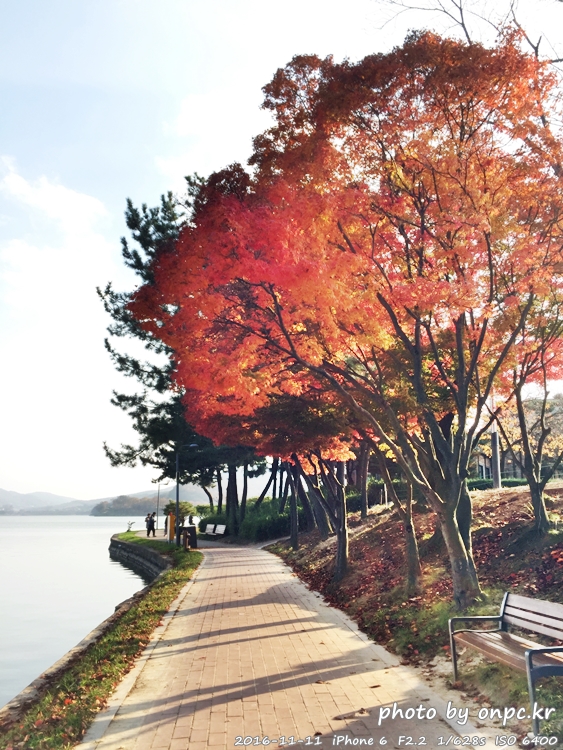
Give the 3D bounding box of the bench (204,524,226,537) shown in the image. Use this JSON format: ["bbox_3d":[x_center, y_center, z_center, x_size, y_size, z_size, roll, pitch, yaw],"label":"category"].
[{"bbox_3d":[-3.900,9.045,36.405,1.600,0.880,0.650,-11,-16,40],"label":"bench"}]

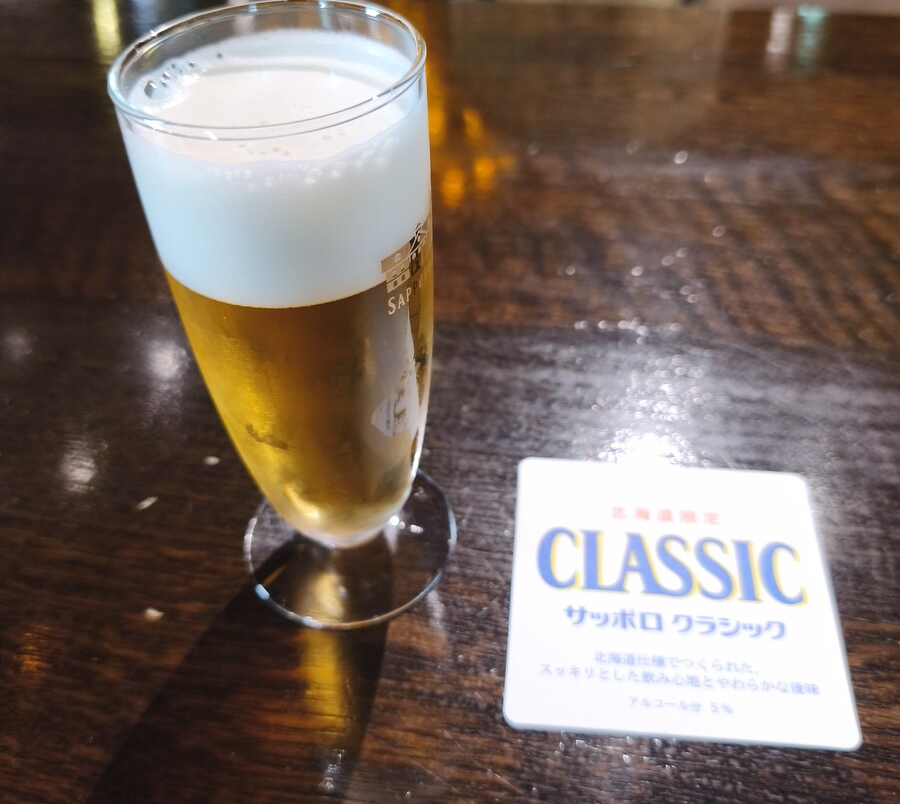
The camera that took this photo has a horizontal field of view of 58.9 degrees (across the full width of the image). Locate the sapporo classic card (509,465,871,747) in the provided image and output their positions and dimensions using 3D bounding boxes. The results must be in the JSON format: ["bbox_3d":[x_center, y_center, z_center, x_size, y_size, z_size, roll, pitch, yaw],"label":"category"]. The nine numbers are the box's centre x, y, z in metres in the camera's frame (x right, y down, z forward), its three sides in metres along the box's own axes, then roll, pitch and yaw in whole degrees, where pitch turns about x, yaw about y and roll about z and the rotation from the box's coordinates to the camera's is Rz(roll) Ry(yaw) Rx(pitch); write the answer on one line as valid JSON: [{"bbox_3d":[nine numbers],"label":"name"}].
[{"bbox_3d":[0.066,0.055,0.240,0.093,0.002,0.093,4,45,5],"label":"sapporo classic card"}]

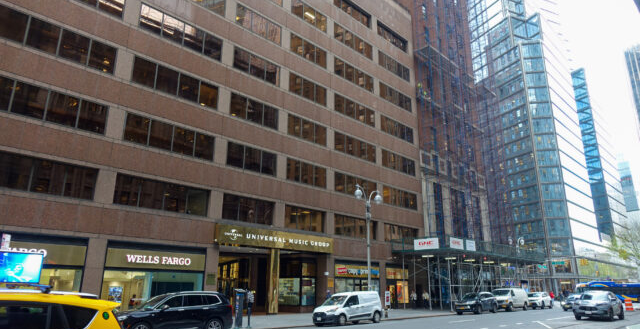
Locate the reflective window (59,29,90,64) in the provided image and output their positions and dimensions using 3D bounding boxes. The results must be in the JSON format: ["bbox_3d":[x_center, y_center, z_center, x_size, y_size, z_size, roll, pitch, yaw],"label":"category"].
[{"bbox_3d":[-13.702,-6.553,23.847,1.500,1.721,0.170,16,-23,-42],"label":"reflective window"}]

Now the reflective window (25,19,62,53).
[{"bbox_3d":[-14.774,-6.864,22.830,1.512,1.721,0.170,16,-23,-42],"label":"reflective window"}]

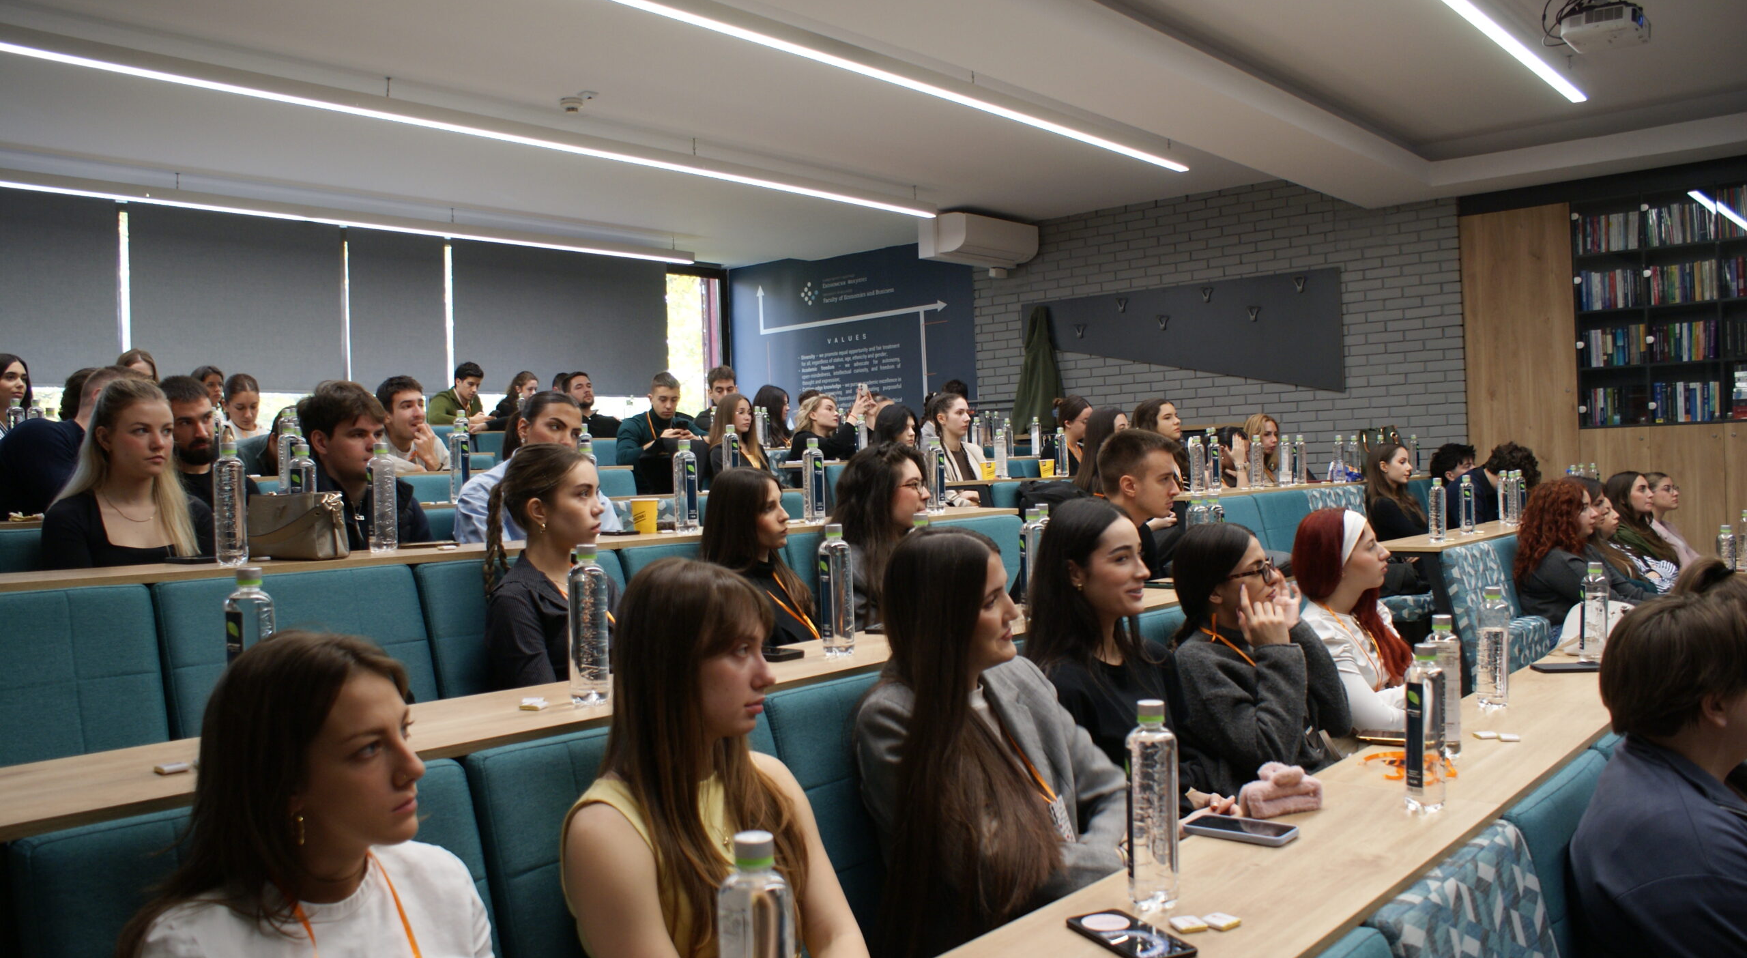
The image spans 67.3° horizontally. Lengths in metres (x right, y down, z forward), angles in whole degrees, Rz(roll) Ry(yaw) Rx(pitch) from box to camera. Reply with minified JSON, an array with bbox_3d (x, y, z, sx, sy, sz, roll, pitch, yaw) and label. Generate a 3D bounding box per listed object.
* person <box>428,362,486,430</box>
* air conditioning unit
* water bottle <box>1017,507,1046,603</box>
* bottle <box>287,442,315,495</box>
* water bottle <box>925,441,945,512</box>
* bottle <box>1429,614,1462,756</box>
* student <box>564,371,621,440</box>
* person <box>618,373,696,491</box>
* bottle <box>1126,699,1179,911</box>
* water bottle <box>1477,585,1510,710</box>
[{"bbox_3d":[-2.793,-0.211,9.083,0.710,1.200,0.510,-1,1,40],"label":"person"},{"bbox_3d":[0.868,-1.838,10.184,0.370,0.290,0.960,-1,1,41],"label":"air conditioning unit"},{"bbox_3d":[0.386,0.205,3.170,0.064,0.255,0.064,-2,0,0],"label":"water bottle"},{"bbox_3d":[-1.243,0.043,2.861,0.060,0.234,0.060,-1,1,41],"label":"bottle"},{"bbox_3d":[0.206,-0.012,4.330,0.064,0.255,0.064,-2,0,0],"label":"water bottle"},{"bbox_3d":[1.060,0.382,2.430,0.064,0.255,0.064,-2,-1,-40],"label":"bottle"},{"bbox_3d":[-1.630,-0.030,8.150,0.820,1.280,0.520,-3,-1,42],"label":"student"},{"bbox_3d":[-0.898,0.076,6.233,0.530,1.190,0.780,-3,1,-39],"label":"person"},{"bbox_3d":[0.329,0.379,1.536,0.060,0.234,0.060,-2,1,0],"label":"bottle"},{"bbox_3d":[1.229,0.332,2.591,0.060,0.234,0.060,-1,1,41],"label":"water bottle"}]

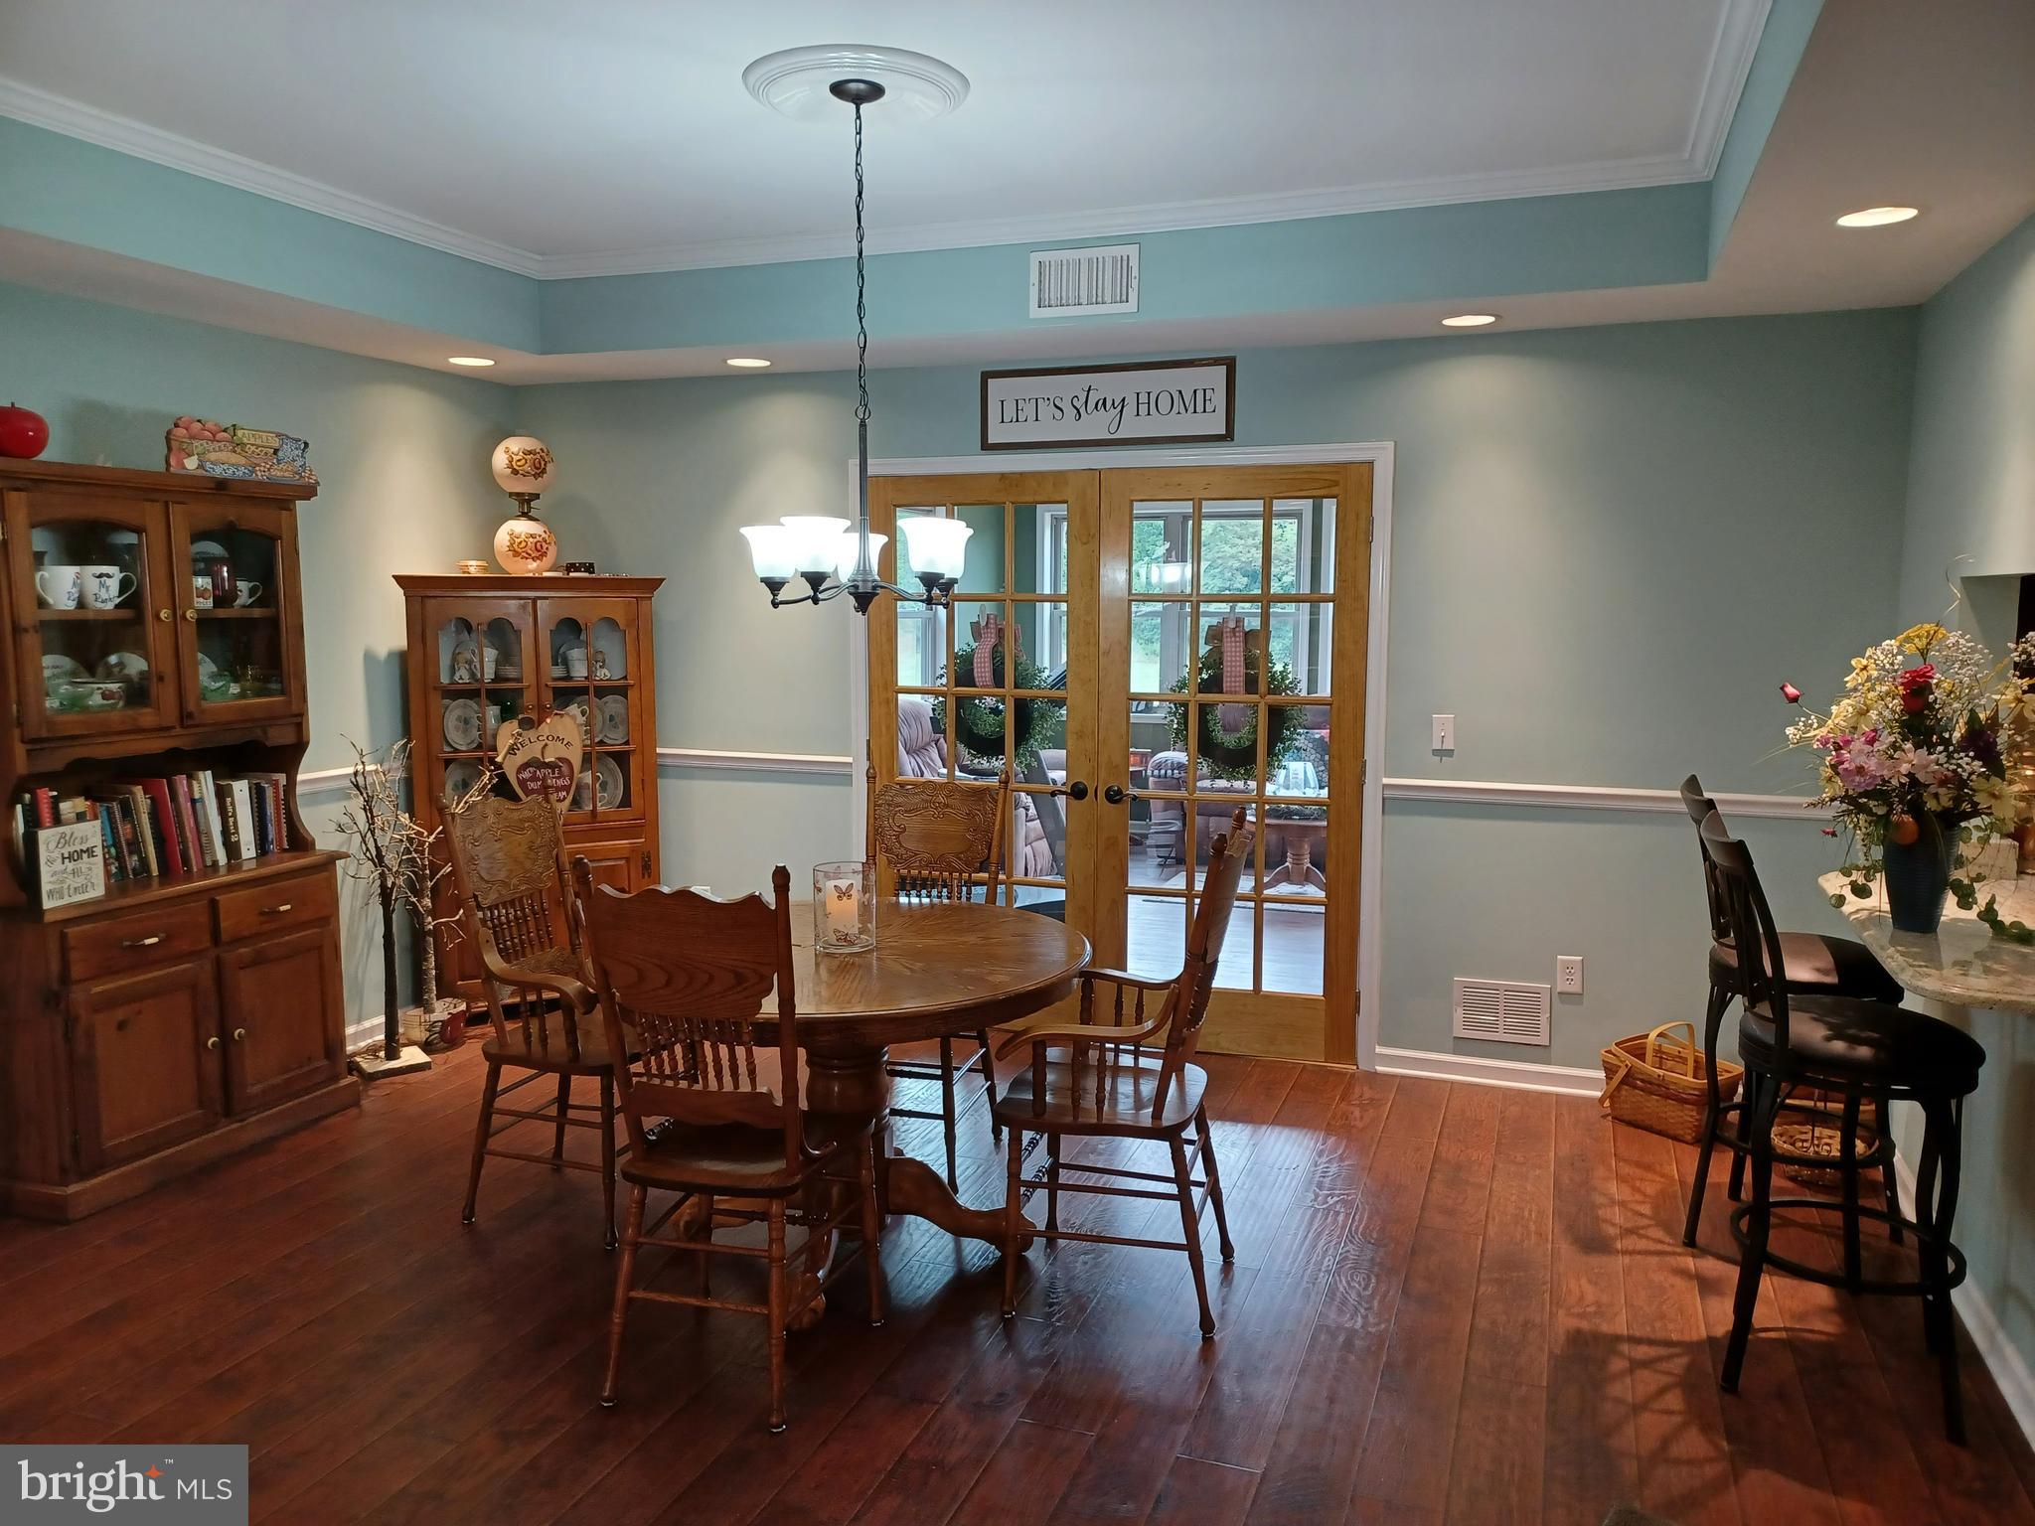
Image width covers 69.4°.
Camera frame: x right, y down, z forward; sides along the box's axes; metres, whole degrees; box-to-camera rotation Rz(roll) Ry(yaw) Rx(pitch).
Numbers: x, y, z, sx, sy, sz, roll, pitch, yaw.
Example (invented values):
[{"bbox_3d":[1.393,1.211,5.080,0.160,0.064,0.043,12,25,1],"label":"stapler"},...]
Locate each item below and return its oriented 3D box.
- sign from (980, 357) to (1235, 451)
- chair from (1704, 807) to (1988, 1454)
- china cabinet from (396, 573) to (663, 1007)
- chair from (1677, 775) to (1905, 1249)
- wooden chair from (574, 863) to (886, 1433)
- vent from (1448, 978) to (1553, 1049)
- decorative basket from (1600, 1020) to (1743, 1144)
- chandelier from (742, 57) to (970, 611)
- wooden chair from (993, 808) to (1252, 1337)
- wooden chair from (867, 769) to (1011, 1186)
[{"bbox_3d":[0.296,-1.242,5.111,0.930,0.278,0.030,3,7,20],"label":"sign"},{"bbox_3d":[1.686,0.699,3.036,0.540,1.150,0.470,3,7,22],"label":"chair"},{"bbox_3d":[-1.896,0.113,5.798,0.970,1.670,0.520,-3,7,-24],"label":"china cabinet"},{"bbox_3d":[1.921,0.633,3.633,0.550,1.150,0.480,3,7,25],"label":"chair"},{"bbox_3d":[-0.576,0.704,3.043,0.480,1.120,0.550,2,7,16],"label":"wooden chair"},{"bbox_3d":[1.600,0.827,4.854,0.306,0.204,0.020,3,7,20],"label":"vent"},{"bbox_3d":[2.014,0.955,4.514,0.260,0.315,0.355,-3,7,-24],"label":"decorative basket"},{"bbox_3d":[-0.369,-0.957,3.437,0.570,1.215,0.570,0,6,0],"label":"chandelier"},{"bbox_3d":[0.254,0.668,3.388,0.560,1.120,0.560,2,7,14],"label":"wooden chair"},{"bbox_3d":[-0.306,0.587,4.143,0.480,1.110,0.550,2,7,16],"label":"wooden chair"}]

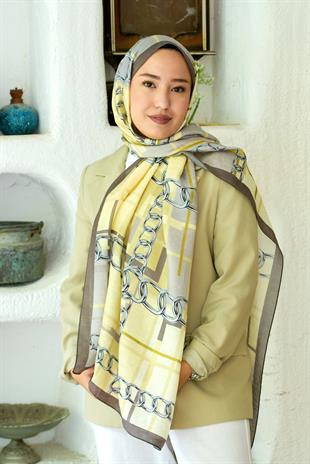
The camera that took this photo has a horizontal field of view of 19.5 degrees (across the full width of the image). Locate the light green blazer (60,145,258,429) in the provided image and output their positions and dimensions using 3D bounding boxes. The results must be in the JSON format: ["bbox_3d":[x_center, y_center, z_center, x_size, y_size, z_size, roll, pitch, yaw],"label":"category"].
[{"bbox_3d":[0.010,0.123,2.040,0.460,0.640,0.290,0,1,22],"label":"light green blazer"}]

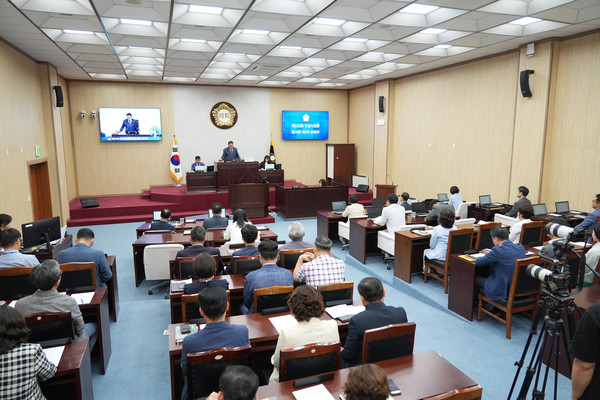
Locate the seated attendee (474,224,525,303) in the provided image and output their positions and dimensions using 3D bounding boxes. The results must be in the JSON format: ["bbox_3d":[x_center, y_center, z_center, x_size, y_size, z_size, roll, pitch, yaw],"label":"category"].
[{"bbox_3d":[2.491,0.952,5.116,0.580,1.230,0.850,-3,10,-19],"label":"seated attendee"}]

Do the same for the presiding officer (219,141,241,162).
[{"bbox_3d":[-2.438,-1.243,14.339,0.550,1.680,0.400,-3,9,-19],"label":"presiding officer"}]

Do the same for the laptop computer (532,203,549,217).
[{"bbox_3d":[4.919,0.220,8.031,0.360,0.240,0.290,-4,10,-22],"label":"laptop computer"}]

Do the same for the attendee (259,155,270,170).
[{"bbox_3d":[-1.247,-1.126,15.489,0.480,1.230,0.700,-3,10,-19],"label":"attendee"}]

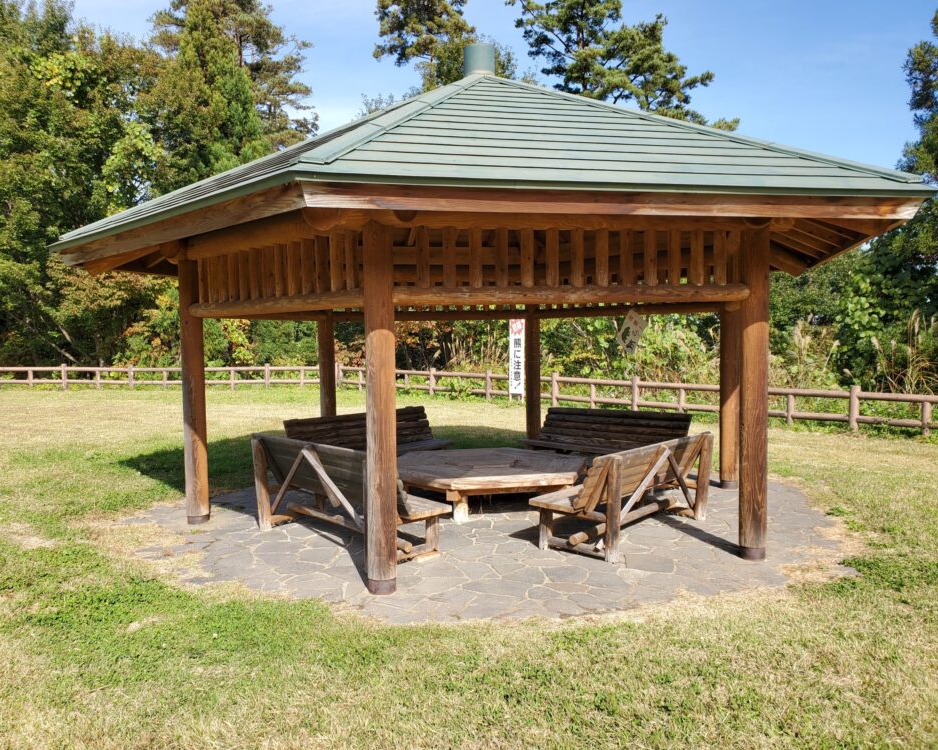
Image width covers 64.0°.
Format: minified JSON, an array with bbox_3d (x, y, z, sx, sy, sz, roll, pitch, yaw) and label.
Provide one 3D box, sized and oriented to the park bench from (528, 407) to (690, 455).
[{"bbox_3d":[1.484,0.769,8.327,0.651,0.754,1.868,-3,4,-44],"label":"park bench"}]

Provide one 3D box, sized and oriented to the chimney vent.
[{"bbox_3d":[0.105,-3.042,7.279,0.305,0.295,0.305,0,2,1],"label":"chimney vent"}]

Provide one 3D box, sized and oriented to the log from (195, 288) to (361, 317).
[{"bbox_3d":[-1.566,-0.567,5.885,0.125,0.125,2.638,-4,4,-44],"label":"log"}]

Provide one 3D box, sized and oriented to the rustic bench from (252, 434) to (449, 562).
[{"bbox_3d":[-0.983,0.916,5.788,0.651,0.769,1.868,-3,4,-42],"label":"rustic bench"}]

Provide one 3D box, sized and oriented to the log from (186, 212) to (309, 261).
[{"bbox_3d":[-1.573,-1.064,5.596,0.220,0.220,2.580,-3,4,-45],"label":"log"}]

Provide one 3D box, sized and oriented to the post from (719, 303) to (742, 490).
[{"bbox_3d":[2.815,0.033,8.095,0.193,2.370,0.193,0,3,19],"label":"post"}]

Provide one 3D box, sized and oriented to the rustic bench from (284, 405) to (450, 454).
[{"bbox_3d":[-1.099,0.838,8.685,0.727,0.782,1.928,1,3,40],"label":"rustic bench"}]

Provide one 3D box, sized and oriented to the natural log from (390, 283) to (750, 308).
[{"bbox_3d":[0.769,-0.561,5.239,2.648,0.125,0.125,-2,3,-14],"label":"natural log"}]

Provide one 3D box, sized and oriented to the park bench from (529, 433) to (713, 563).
[{"bbox_3d":[1.296,0.924,6.214,0.719,0.774,1.833,1,3,39],"label":"park bench"}]

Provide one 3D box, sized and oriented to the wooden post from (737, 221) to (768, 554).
[{"bbox_3d":[2.080,0.149,5.466,0.199,2.370,0.199,0,3,21],"label":"wooden post"}]

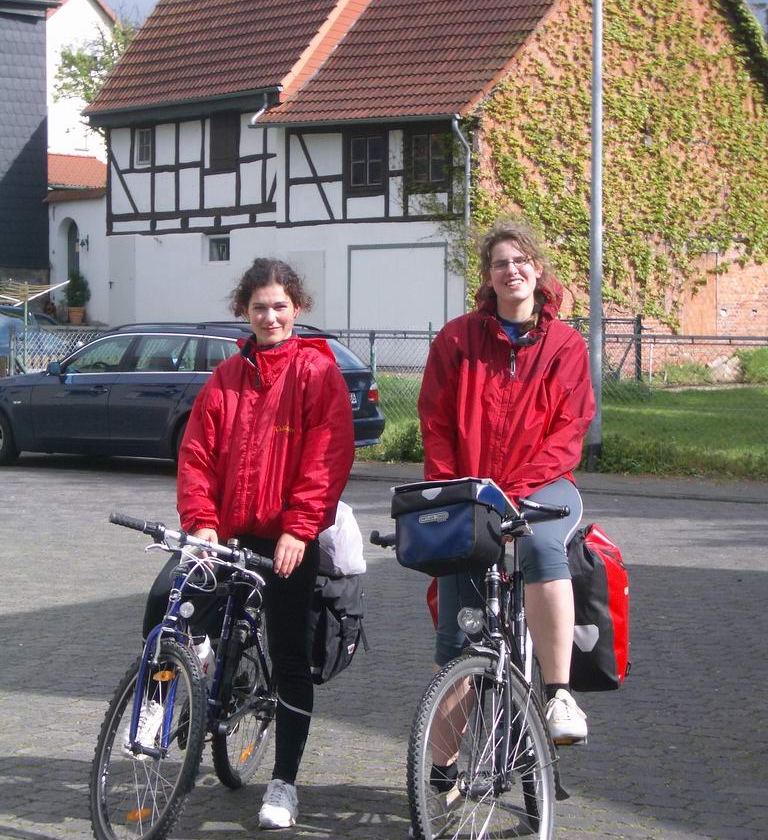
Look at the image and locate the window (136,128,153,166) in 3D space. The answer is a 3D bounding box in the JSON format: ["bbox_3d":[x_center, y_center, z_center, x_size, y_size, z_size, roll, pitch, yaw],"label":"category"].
[{"bbox_3d":[-4.748,-5.403,43.400,0.120,0.720,0.520,-2,4,-41],"label":"window"}]

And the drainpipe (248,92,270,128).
[{"bbox_3d":[-2.286,-5.684,40.200,0.420,0.680,0.140,-2,4,-41],"label":"drainpipe"}]

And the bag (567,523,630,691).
[{"bbox_3d":[0.637,0.558,6.660,0.200,0.470,0.320,1,3,12],"label":"bag"}]

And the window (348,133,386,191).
[{"bbox_3d":[-0.289,-4.535,38.400,0.880,0.970,0.130,3,4,44],"label":"window"}]

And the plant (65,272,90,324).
[{"bbox_3d":[-6.021,-2.387,43.000,0.510,1.020,0.510,0,3,0],"label":"plant"}]

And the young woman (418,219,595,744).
[{"bbox_3d":[0.353,0.338,6.250,0.540,1.800,0.660,0,3,7],"label":"young woman"}]

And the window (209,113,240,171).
[{"bbox_3d":[-3.009,-5.255,41.300,0.120,1.020,0.970,-2,4,-41],"label":"window"}]

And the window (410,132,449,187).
[{"bbox_3d":[0.777,-4.451,37.400,0.920,0.900,0.130,3,4,44],"label":"window"}]

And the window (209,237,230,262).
[{"bbox_3d":[-3.119,-3.232,41.500,0.120,0.480,0.630,-2,4,-41],"label":"window"}]

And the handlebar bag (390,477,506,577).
[{"bbox_3d":[0.167,0.275,5.650,0.250,0.225,0.180,-8,-11,32],"label":"handlebar bag"}]

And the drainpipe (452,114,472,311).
[{"bbox_3d":[1.287,-2.918,36.600,0.110,4.400,0.380,3,4,44],"label":"drainpipe"}]

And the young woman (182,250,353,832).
[{"bbox_3d":[-0.383,0.370,6.620,0.600,1.710,0.560,0,3,7],"label":"young woman"}]

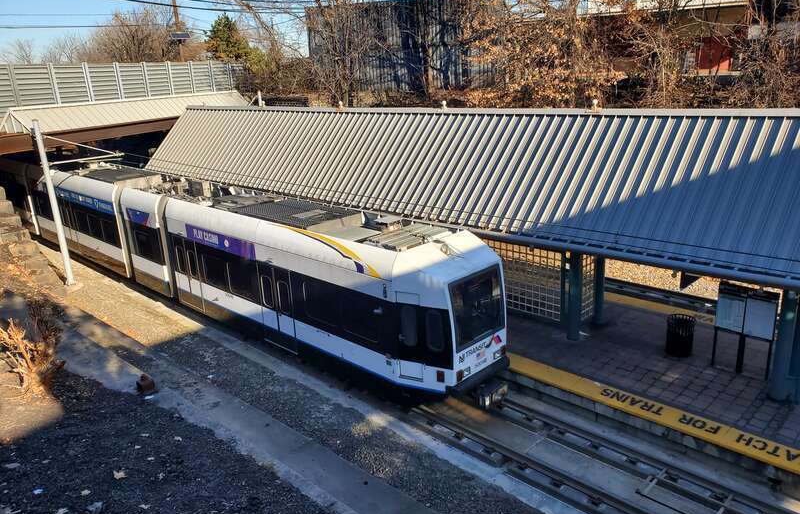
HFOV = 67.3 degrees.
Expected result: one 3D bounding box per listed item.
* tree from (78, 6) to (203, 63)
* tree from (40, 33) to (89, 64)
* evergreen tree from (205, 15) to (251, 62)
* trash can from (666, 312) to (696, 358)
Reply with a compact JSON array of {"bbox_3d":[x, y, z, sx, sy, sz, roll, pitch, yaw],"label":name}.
[{"bbox_3d":[-20.990,-16.369,49.317,9.400,7.920,8.200,-9,18,-20],"label":"tree"},{"bbox_3d":[-31.675,-17.771,57.510,4.600,6.800,4.400,-11,19,-26],"label":"tree"},{"bbox_3d":[-11.861,-13.775,42.276,3.300,6.240,3.200,-7,18,-13],"label":"evergreen tree"},{"bbox_3d":[6.765,1.903,14.485,0.635,0.855,0.635,6,19,26],"label":"trash can"}]

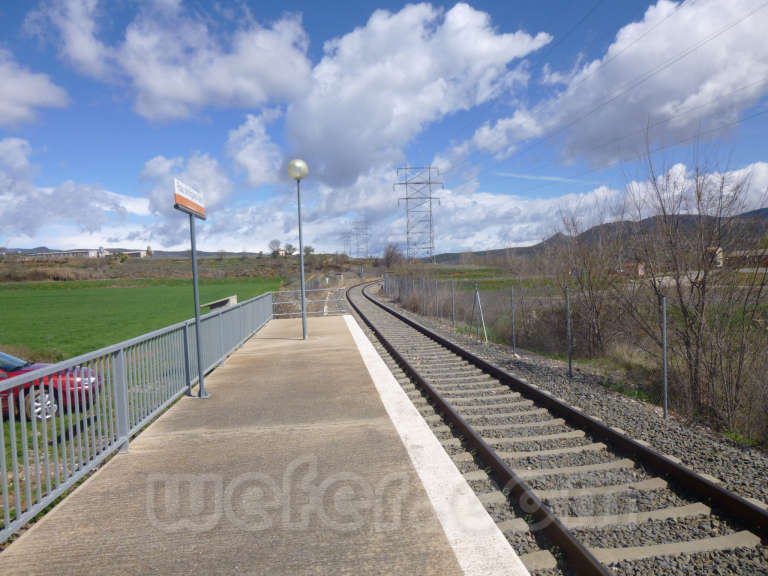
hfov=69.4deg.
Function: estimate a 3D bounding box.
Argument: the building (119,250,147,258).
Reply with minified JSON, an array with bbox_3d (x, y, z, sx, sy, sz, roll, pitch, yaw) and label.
[{"bbox_3d":[-136.019,-18.118,300.000,12.500,3.600,5.500,-2,2,14],"label":"building"}]

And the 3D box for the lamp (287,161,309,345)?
[{"bbox_3d":[-2.059,-0.947,13.781,0.490,4.469,0.490,-2,1,-6],"label":"lamp"}]

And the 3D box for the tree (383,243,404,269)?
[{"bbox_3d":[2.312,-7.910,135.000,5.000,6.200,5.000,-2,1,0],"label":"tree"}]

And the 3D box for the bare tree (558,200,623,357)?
[{"bbox_3d":[5.770,-0.265,15.500,1.700,4.250,1.700,-2,1,0],"label":"bare tree"}]

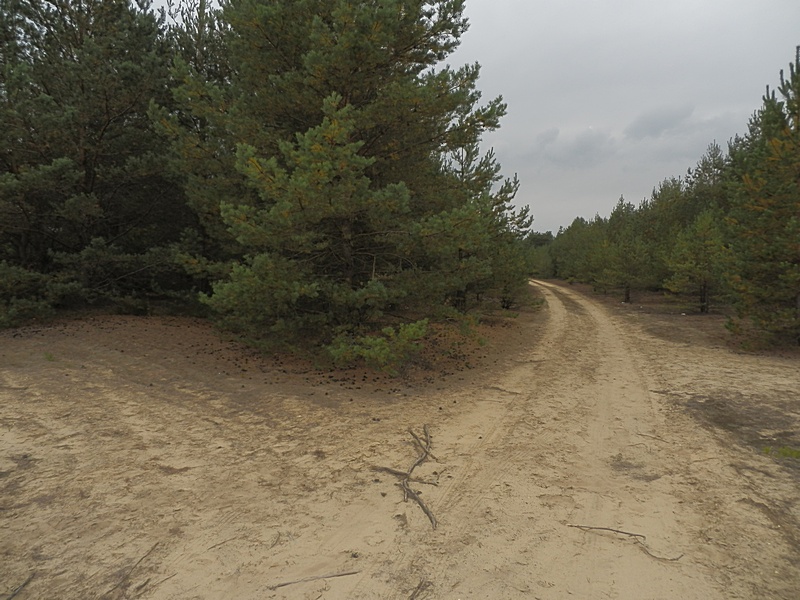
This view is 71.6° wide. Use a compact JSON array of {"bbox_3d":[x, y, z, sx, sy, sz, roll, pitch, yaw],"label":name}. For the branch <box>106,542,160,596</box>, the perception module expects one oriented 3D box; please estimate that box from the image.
[{"bbox_3d":[-1.392,1.415,2.942,0.045,0.030,0.509,0,3,4],"label":"branch"}]

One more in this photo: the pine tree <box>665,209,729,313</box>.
[{"bbox_3d":[10.556,-1.404,19.648,2.315,3.704,2.315,0,3,0],"label":"pine tree"}]

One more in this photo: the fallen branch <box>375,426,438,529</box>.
[{"bbox_3d":[0.045,1.287,4.357,0.521,0.120,2.150,0,3,3],"label":"fallen branch"}]

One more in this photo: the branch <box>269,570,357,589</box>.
[{"bbox_3d":[-0.432,1.425,2.818,0.460,0.025,0.035,-1,4,-19],"label":"branch"}]

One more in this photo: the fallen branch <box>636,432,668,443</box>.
[{"bbox_3d":[2.367,1.287,5.178,0.050,0.025,0.310,-2,4,-34],"label":"fallen branch"}]

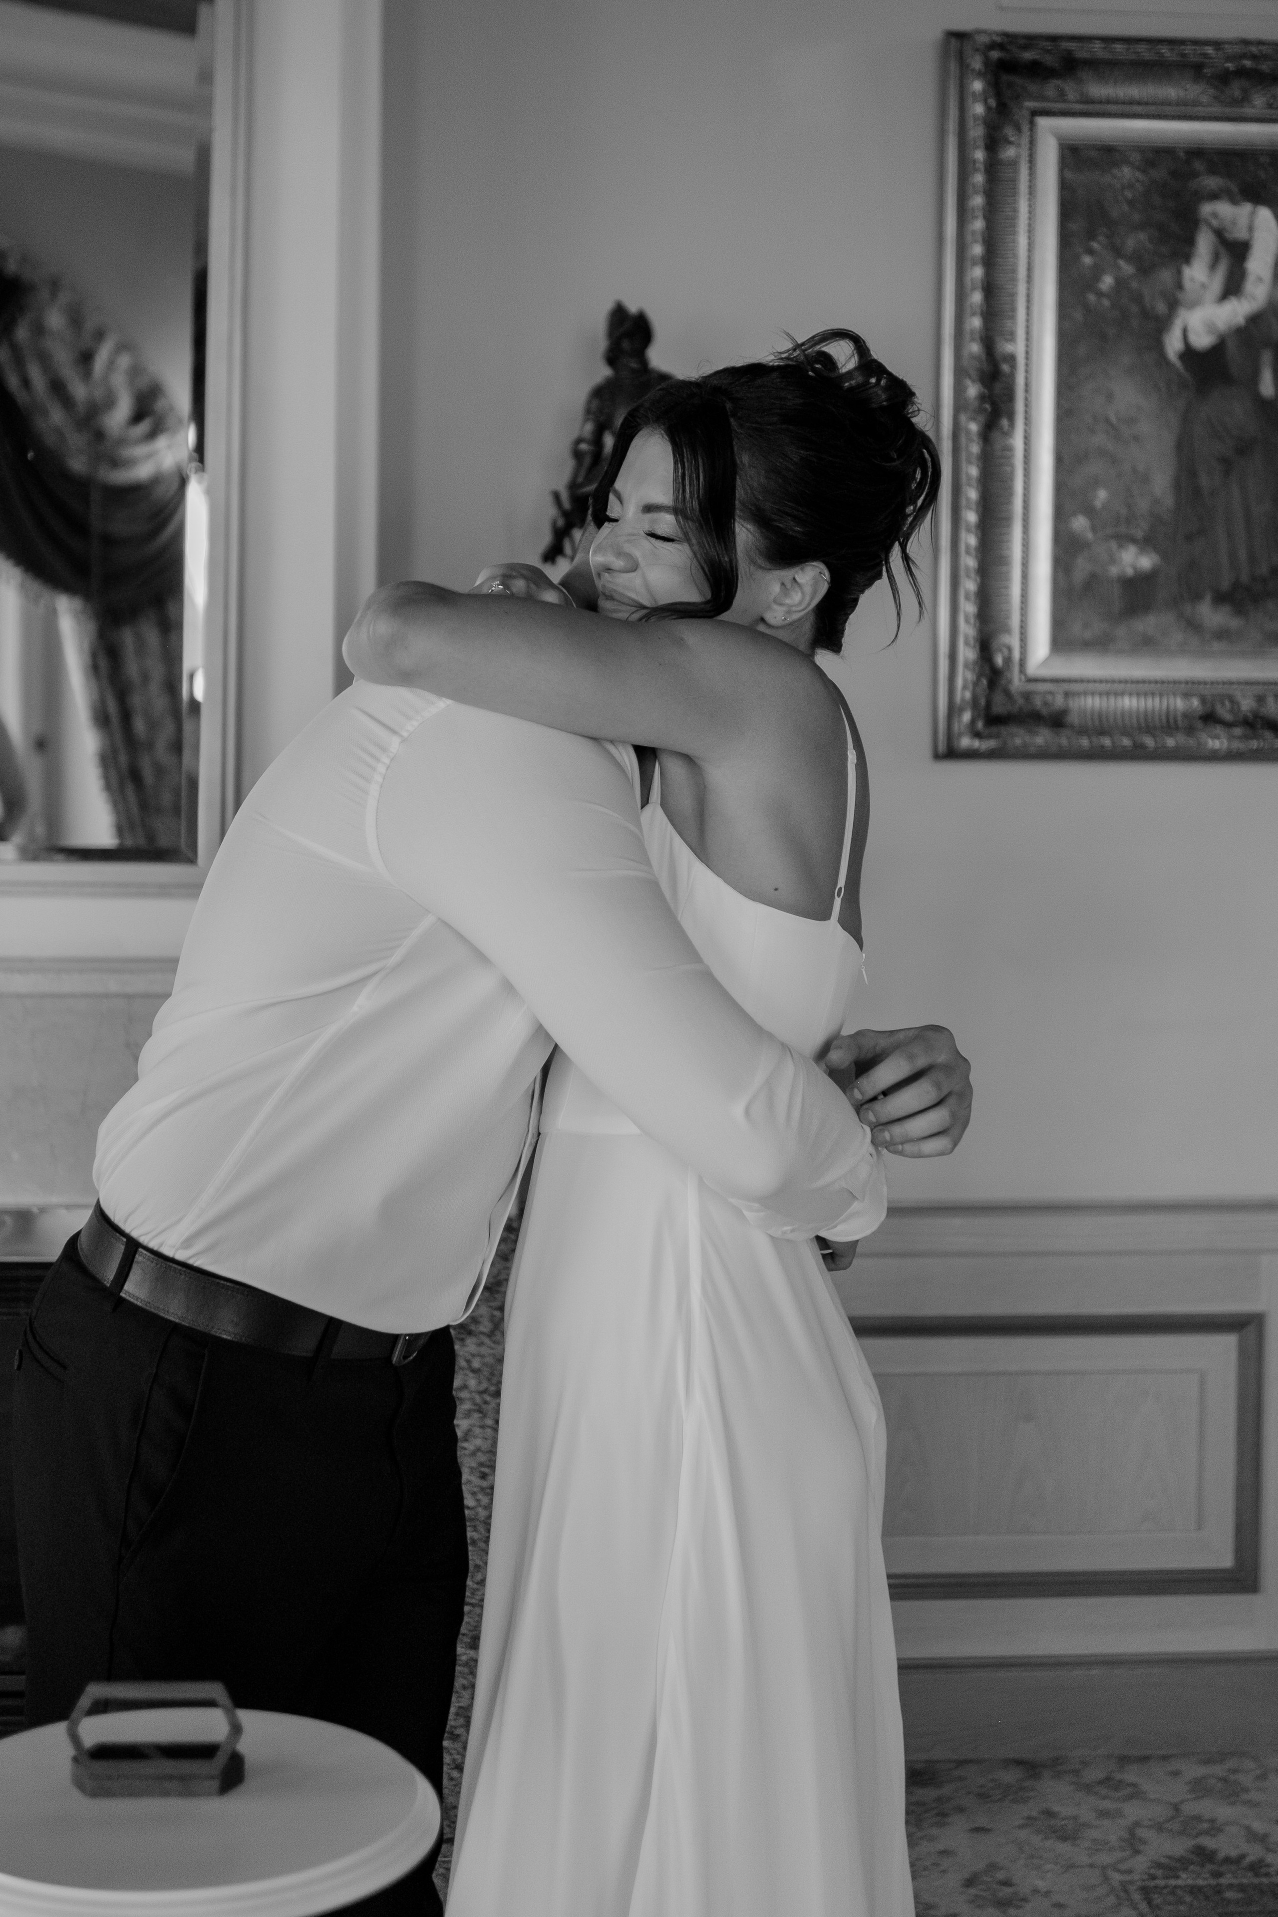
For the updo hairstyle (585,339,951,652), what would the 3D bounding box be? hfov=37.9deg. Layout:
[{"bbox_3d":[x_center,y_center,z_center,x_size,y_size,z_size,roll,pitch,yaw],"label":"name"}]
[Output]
[{"bbox_3d":[0.108,-0.362,1.415,0.265,0.245,0.190,1,7,-37],"label":"updo hairstyle"}]

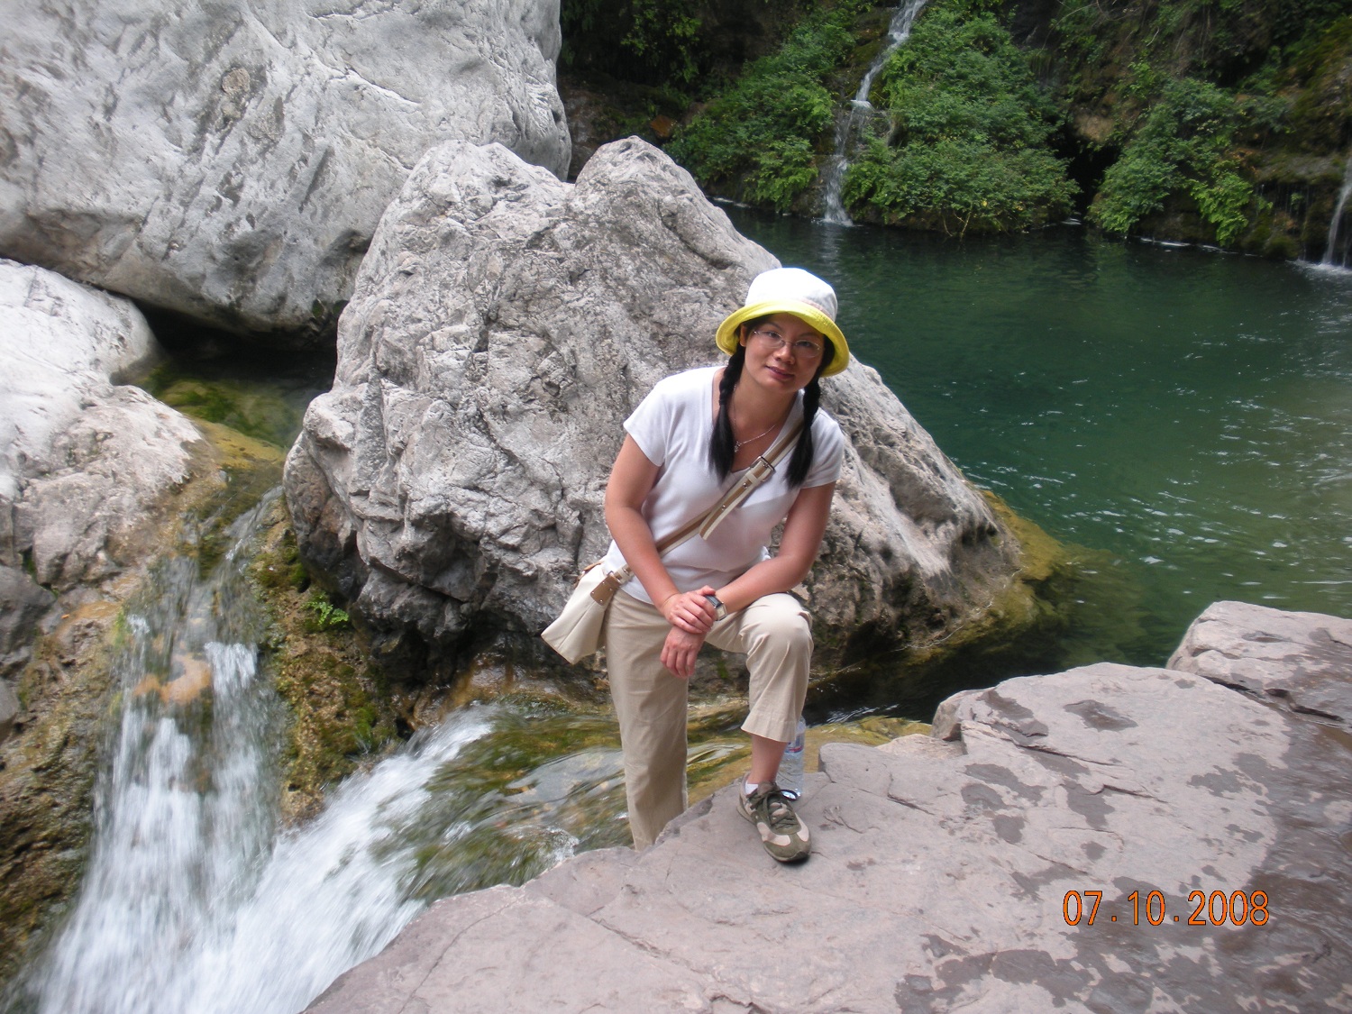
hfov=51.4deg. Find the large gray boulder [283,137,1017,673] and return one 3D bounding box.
[{"bbox_3d":[-0.080,-0.485,5.228,2.550,1.750,2.000,-3,17,-10],"label":"large gray boulder"}]

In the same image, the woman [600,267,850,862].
[{"bbox_3d":[0.100,0.202,2.876,0.500,1.460,0.640,-3,17,-10],"label":"woman"}]

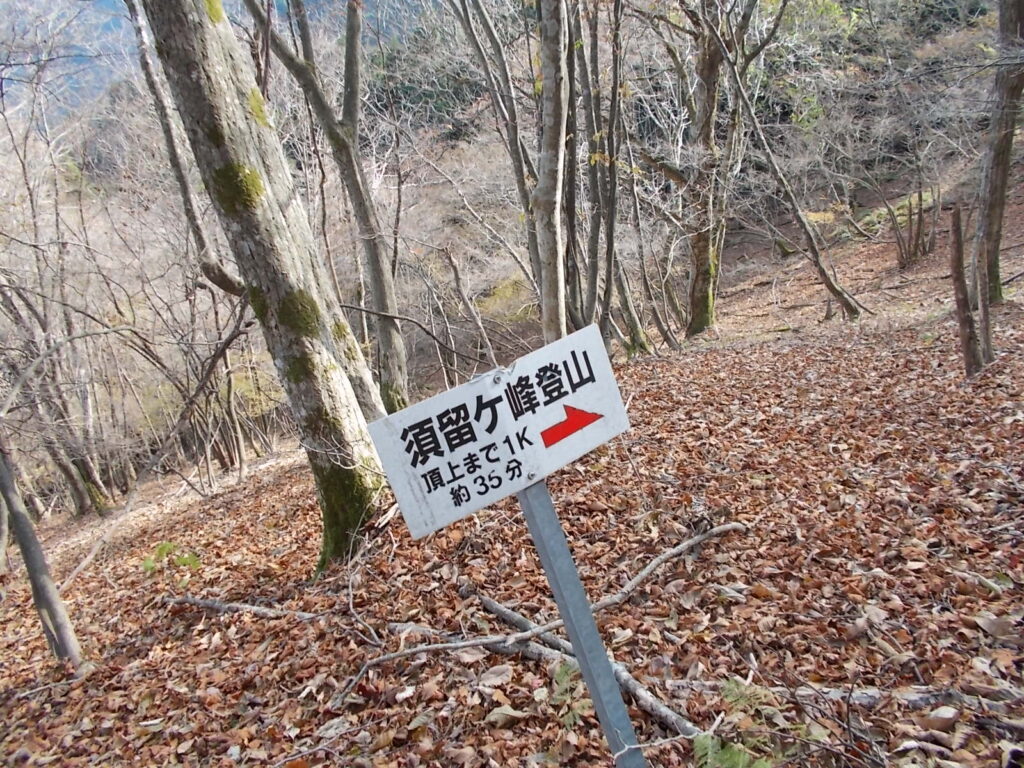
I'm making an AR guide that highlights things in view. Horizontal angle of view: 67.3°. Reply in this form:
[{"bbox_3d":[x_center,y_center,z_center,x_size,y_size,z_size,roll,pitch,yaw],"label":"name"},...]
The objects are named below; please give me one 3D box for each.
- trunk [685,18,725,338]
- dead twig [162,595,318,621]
[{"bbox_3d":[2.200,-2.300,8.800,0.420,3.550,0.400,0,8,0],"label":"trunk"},{"bbox_3d":[-1.252,1.014,3.475,1.053,0.055,0.070,-5,11,31],"label":"dead twig"}]

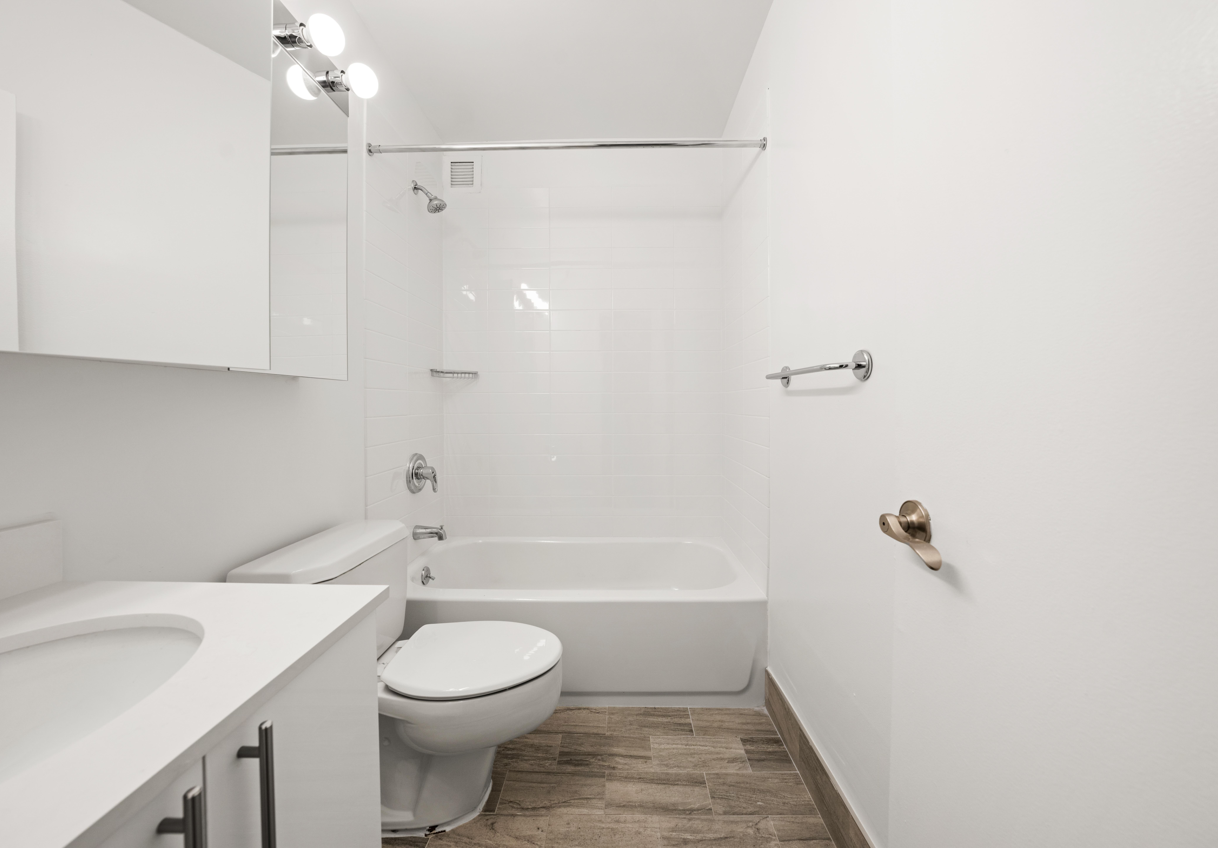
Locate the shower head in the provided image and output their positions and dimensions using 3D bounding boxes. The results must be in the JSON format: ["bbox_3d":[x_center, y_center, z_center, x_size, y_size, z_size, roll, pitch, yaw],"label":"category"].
[{"bbox_3d":[-0.812,-1.036,1.938,0.155,0.152,0.095,0,2,1],"label":"shower head"}]

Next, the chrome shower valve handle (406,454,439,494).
[{"bbox_3d":[-0.846,0.232,1.975,0.100,0.184,0.180,0,2,1],"label":"chrome shower valve handle"}]

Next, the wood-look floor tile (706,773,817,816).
[{"bbox_3d":[0.444,1.094,1.252,0.295,0.010,0.144,0,2,1],"label":"wood-look floor tile"}]

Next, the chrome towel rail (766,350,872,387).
[{"bbox_3d":[0.552,-0.147,1.190,0.072,0.072,0.510,0,2,1],"label":"chrome towel rail"}]

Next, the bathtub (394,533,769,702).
[{"bbox_3d":[-0.144,0.853,1.970,1.514,0.419,0.715,0,2,1],"label":"bathtub"}]

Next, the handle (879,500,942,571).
[{"bbox_3d":[0.454,0.164,0.625,0.070,0.075,0.135,0,2,-3],"label":"handle"}]

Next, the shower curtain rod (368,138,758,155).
[{"bbox_3d":[-0.157,-1.010,1.547,1.465,0.052,0.052,0,2,1],"label":"shower curtain rod"}]

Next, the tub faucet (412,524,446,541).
[{"bbox_3d":[-0.821,0.500,1.956,0.144,0.070,0.060,0,2,1],"label":"tub faucet"}]

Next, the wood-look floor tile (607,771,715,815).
[{"bbox_3d":[0.143,1.095,1.254,0.304,0.010,0.144,0,2,1],"label":"wood-look floor tile"}]

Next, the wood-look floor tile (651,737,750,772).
[{"bbox_3d":[0.296,1.086,1.392,0.305,0.009,0.144,0,2,1],"label":"wood-look floor tile"}]

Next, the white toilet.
[{"bbox_3d":[-0.513,0.711,1.250,0.755,0.755,0.490,0,2,1],"label":"white toilet"}]

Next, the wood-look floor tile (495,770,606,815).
[{"bbox_3d":[-0.163,1.096,1.258,0.304,0.010,0.144,0,2,1],"label":"wood-look floor tile"}]

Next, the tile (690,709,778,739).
[{"bbox_3d":[0.450,1.080,1.530,0.300,0.009,0.142,0,2,1],"label":"tile"}]

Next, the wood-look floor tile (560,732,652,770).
[{"bbox_3d":[-0.011,1.090,1.400,0.304,0.010,0.144,0,2,1],"label":"wood-look floor tile"}]

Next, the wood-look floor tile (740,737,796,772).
[{"bbox_3d":[0.521,1.088,1.394,0.140,0.010,0.144,0,2,1],"label":"wood-look floor tile"}]

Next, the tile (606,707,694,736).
[{"bbox_3d":[0.147,1.080,1.535,0.305,0.009,0.142,0,2,1],"label":"tile"}]

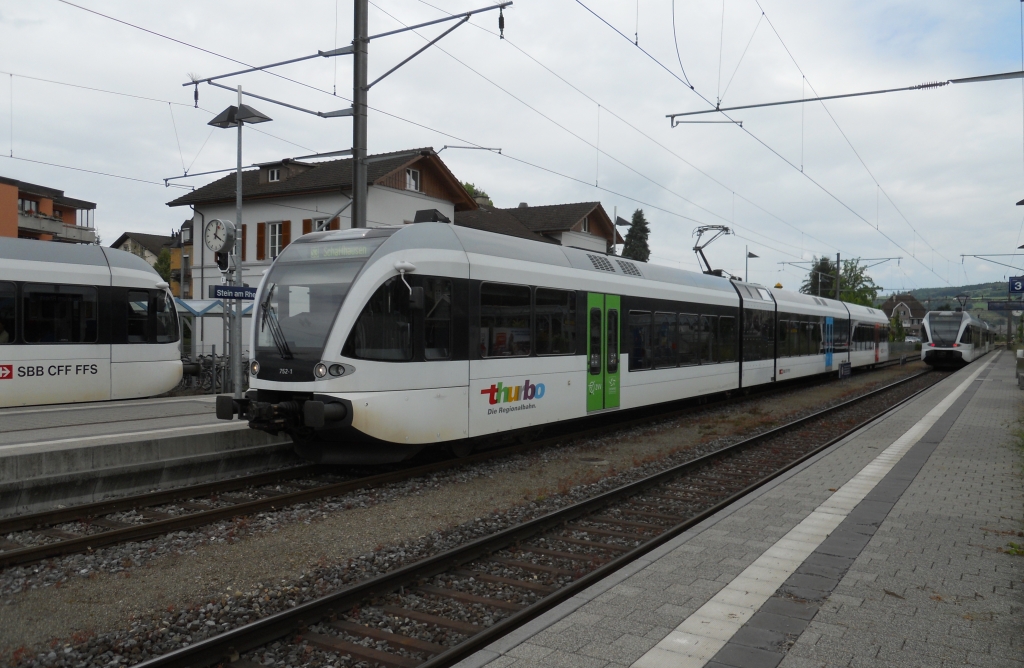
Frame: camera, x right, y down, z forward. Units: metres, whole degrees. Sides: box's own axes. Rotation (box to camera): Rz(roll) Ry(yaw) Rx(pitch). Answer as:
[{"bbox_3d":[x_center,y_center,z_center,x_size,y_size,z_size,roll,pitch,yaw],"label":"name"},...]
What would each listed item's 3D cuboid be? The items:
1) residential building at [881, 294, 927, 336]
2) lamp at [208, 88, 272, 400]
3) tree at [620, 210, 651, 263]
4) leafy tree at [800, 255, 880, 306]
[{"bbox_3d":[97.909,-3.730,206.999,10.300,12.320,9.300,0,0,31],"label":"residential building"},{"bbox_3d":[-5.745,-1.829,17.486,1.500,6.770,0.470,0,0,31],"label":"lamp"},{"bbox_3d":[9.883,-3.946,65.983,3.600,11.870,3.600,0,0,31],"label":"tree"},{"bbox_3d":[44.515,-4.108,111.992,9.400,13.010,9.000,0,0,31],"label":"leafy tree"}]

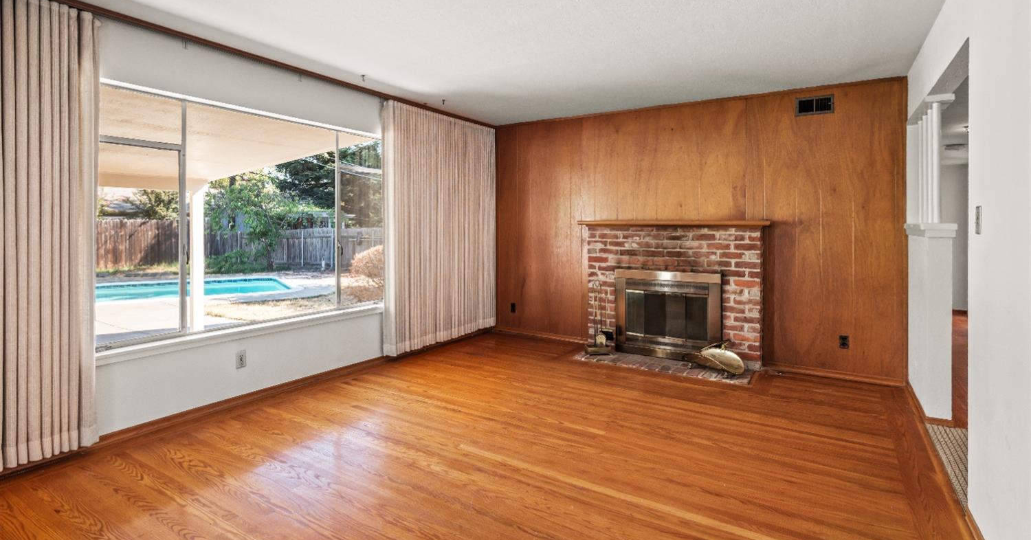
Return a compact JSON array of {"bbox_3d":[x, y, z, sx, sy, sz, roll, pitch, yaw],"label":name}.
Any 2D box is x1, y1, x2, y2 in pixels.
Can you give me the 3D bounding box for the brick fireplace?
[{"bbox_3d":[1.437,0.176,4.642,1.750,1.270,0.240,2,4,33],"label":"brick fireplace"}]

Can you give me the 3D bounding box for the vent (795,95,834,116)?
[{"bbox_3d":[2.493,-1.369,4.056,0.272,0.153,0.030,2,4,33],"label":"vent"}]

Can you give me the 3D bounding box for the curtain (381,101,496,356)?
[{"bbox_3d":[-0.693,-0.432,4.997,0.140,2.290,1.640,2,4,33],"label":"curtain"}]

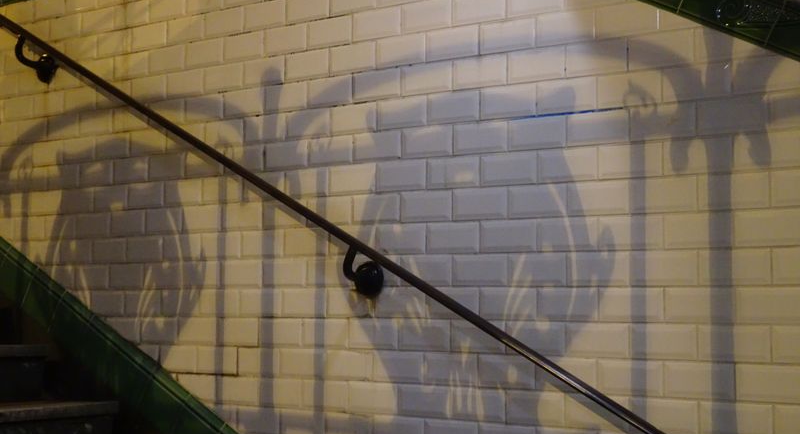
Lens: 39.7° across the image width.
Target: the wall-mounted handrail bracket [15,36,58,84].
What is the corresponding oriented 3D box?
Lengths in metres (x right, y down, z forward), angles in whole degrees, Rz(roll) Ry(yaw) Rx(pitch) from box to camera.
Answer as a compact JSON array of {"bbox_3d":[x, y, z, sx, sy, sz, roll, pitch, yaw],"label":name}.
[{"bbox_3d":[-1.171,-0.498,3.540,0.089,0.121,0.124,-3,-6,35],"label":"wall-mounted handrail bracket"}]

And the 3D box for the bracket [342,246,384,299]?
[{"bbox_3d":[-0.104,0.135,2.746,0.089,0.121,0.124,-3,-6,35],"label":"bracket"}]

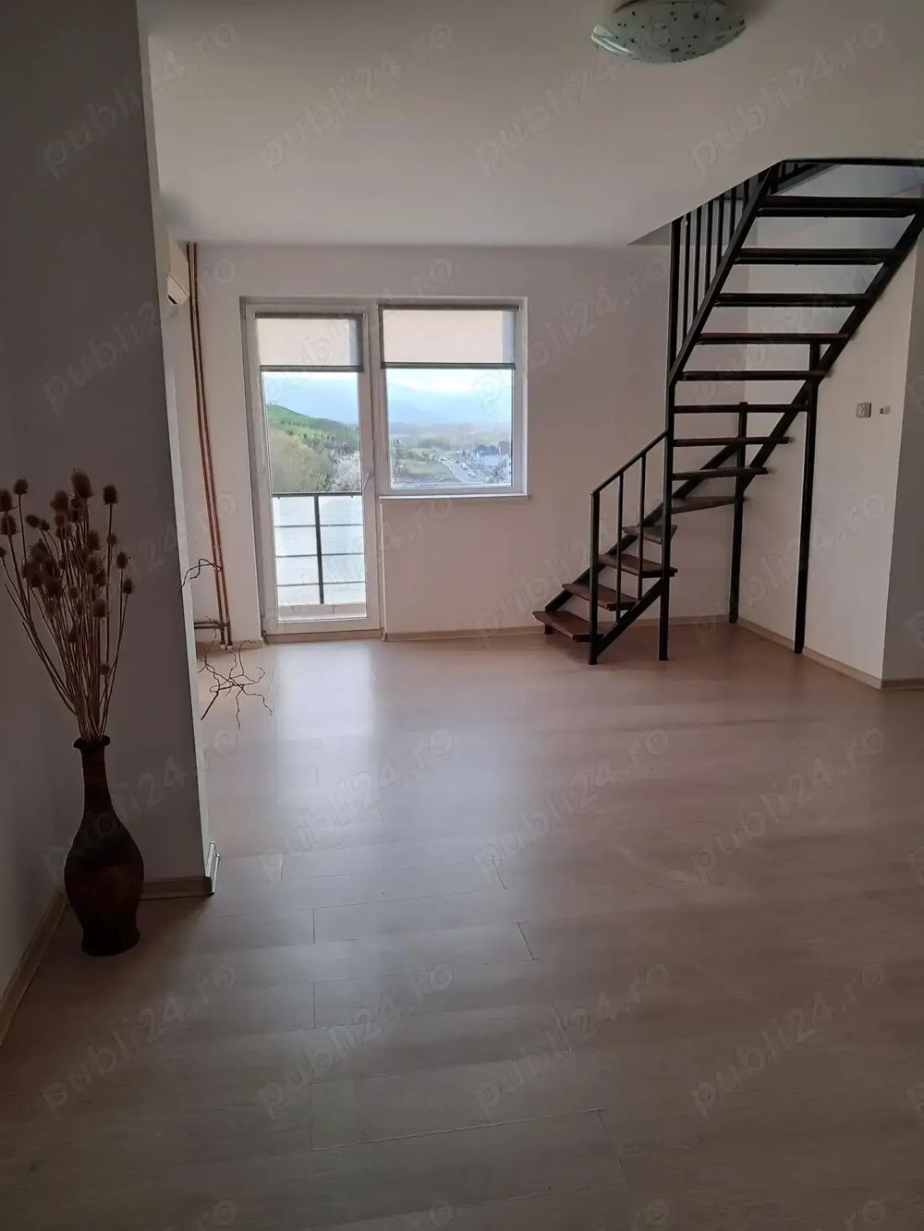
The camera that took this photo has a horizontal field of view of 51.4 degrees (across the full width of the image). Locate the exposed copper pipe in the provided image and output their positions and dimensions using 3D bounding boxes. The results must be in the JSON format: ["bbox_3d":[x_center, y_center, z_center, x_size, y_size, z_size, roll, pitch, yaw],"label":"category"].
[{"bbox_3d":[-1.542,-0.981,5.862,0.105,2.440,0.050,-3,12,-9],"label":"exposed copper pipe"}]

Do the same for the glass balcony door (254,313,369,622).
[{"bbox_3d":[-0.914,-0.897,6.138,0.707,1.990,0.080,-3,12,-9],"label":"glass balcony door"}]

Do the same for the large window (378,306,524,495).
[{"bbox_3d":[-0.056,-1.382,6.179,0.955,1.200,0.100,-3,12,-9],"label":"large window"}]

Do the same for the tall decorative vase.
[{"bbox_3d":[-0.996,0.623,2.644,0.226,0.595,0.226,-3,12,-9],"label":"tall decorative vase"}]

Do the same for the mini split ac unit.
[{"bbox_3d":[-1.535,-1.735,4.857,0.223,0.278,0.840,-3,12,-9],"label":"mini split ac unit"}]

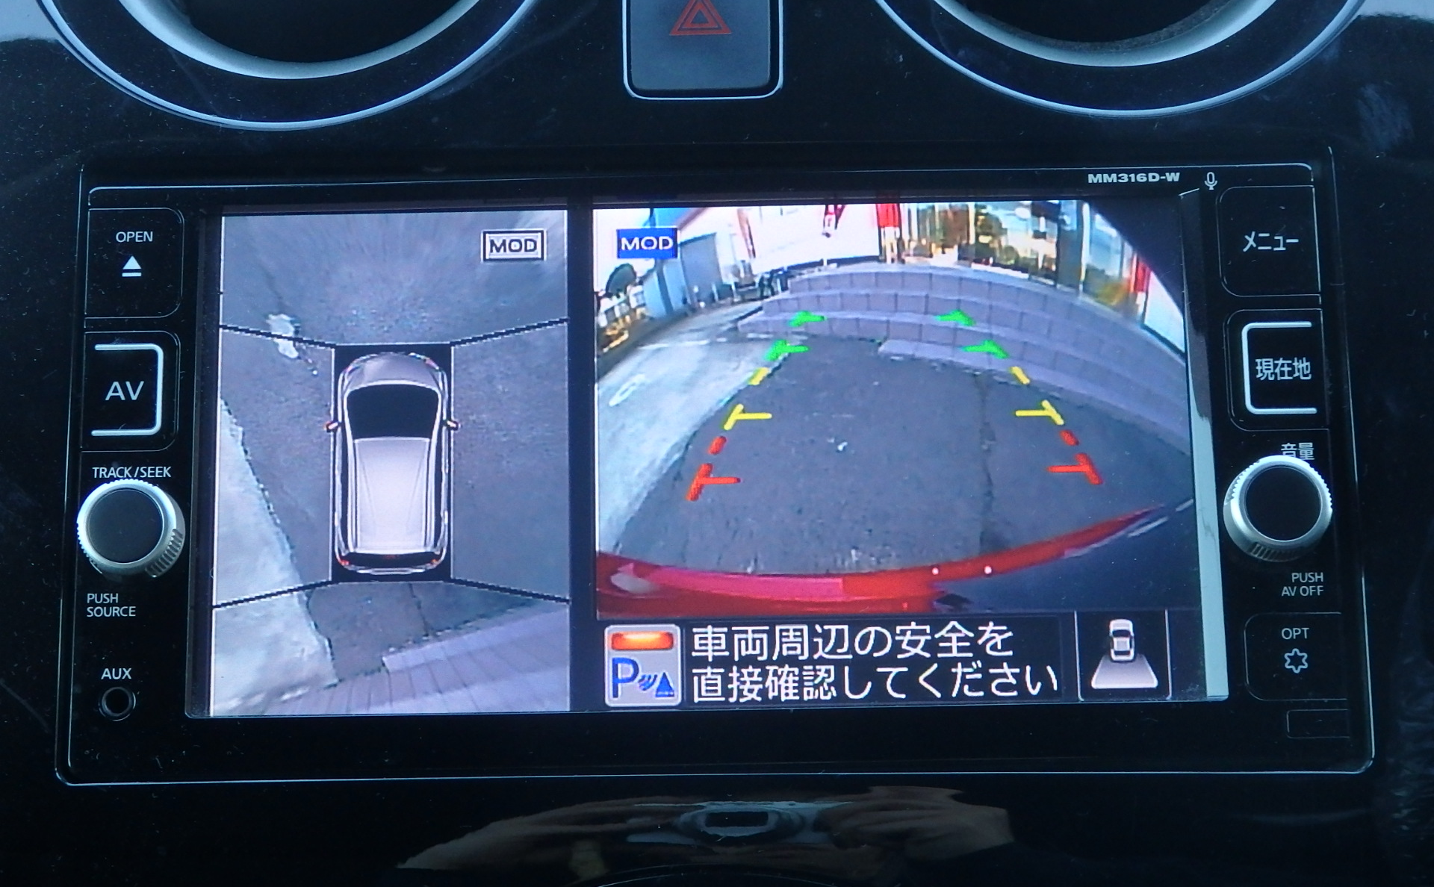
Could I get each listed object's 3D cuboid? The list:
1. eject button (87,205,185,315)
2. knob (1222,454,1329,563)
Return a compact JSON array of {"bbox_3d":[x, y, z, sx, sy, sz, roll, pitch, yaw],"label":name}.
[{"bbox_3d":[-0.095,-0.030,0.406,0.016,0.019,0.005,-1,-11,0],"label":"eject button"},{"bbox_3d":[0.088,0.010,0.389,0.016,0.016,0.007,-1,-11,1],"label":"knob"}]

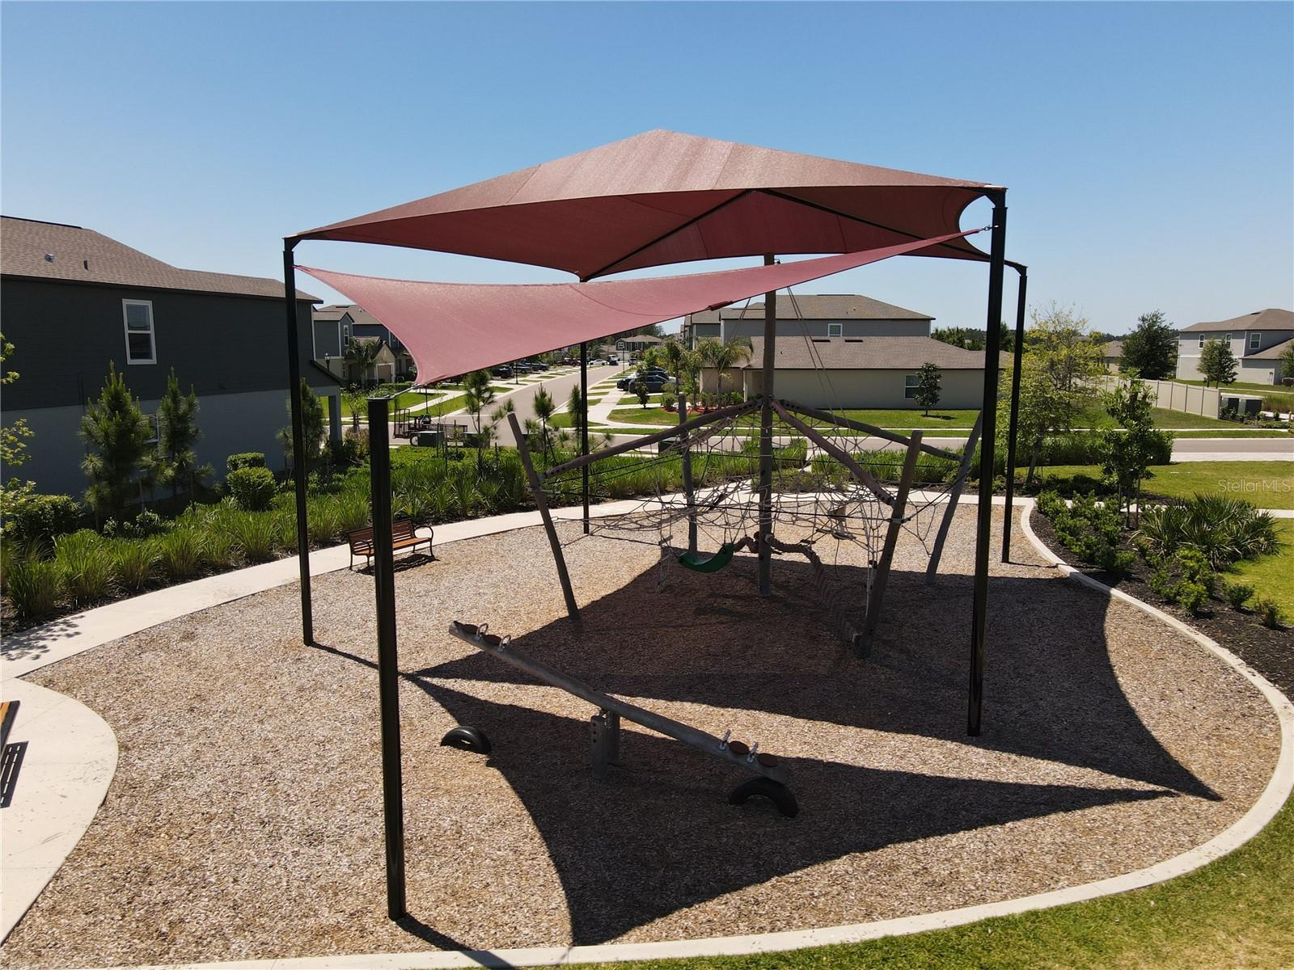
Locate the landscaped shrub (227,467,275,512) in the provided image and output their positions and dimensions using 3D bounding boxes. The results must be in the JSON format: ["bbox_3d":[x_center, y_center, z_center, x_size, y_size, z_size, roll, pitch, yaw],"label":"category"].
[{"bbox_3d":[-10.777,0.064,24.364,1.360,1.230,1.300,-4,10,-24],"label":"landscaped shrub"}]

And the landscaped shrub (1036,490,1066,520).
[{"bbox_3d":[10.289,0.507,22.852,0.706,0.753,0.706,0,9,0],"label":"landscaped shrub"}]

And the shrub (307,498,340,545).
[{"bbox_3d":[-6.821,0.733,18.837,0.658,0.941,0.658,-3,9,-20],"label":"shrub"}]

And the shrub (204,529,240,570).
[{"bbox_3d":[-8.595,1.270,18.054,0.780,0.780,0.750,-4,10,-26],"label":"shrub"}]

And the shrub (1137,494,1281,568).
[{"bbox_3d":[11.462,0.897,18.342,2.615,1.353,2.223,0,9,0],"label":"shrub"}]

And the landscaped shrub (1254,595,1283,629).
[{"bbox_3d":[9.998,2.014,14.380,0.440,0.540,0.440,6,11,35],"label":"landscaped shrub"}]

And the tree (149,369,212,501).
[{"bbox_3d":[-13.085,-1.325,25.054,1.600,3.750,1.600,-4,10,-27],"label":"tree"}]

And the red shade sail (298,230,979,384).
[{"bbox_3d":[-1.457,-1.836,8.930,8.836,1.527,4.430,3,9,20],"label":"red shade sail"}]

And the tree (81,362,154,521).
[{"bbox_3d":[-12.500,-0.871,21.119,1.550,4.003,1.550,0,9,0],"label":"tree"}]

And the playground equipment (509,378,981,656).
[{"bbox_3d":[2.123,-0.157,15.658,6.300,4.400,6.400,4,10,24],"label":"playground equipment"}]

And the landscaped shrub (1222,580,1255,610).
[{"bbox_3d":[9.929,1.833,15.058,0.520,0.500,0.520,0,9,0],"label":"landscaped shrub"}]

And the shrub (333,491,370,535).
[{"bbox_3d":[-6.891,0.675,21.142,0.928,0.941,0.928,0,9,0],"label":"shrub"}]

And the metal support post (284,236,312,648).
[{"bbox_3d":[-4.702,-0.494,12.094,0.127,5.478,0.127,0,8,0],"label":"metal support post"}]

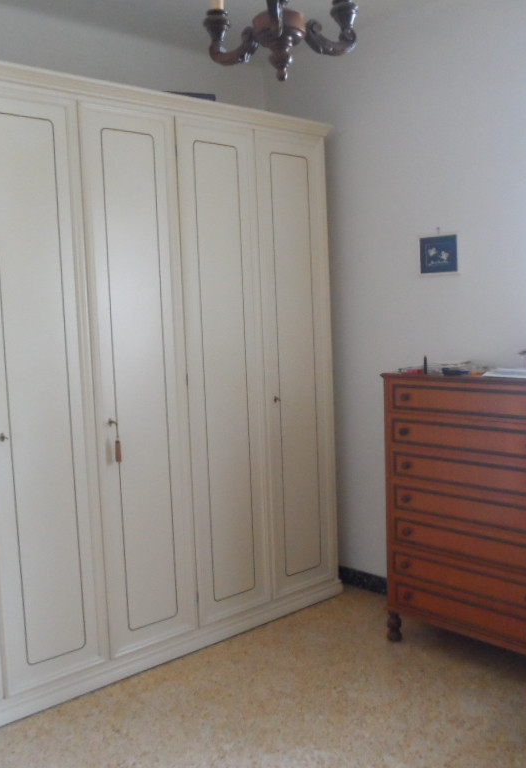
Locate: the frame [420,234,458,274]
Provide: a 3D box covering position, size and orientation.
[{"bbox_3d":[0.849,-0.628,3.596,0.020,0.173,0.205,-7,7,-44],"label":"frame"}]

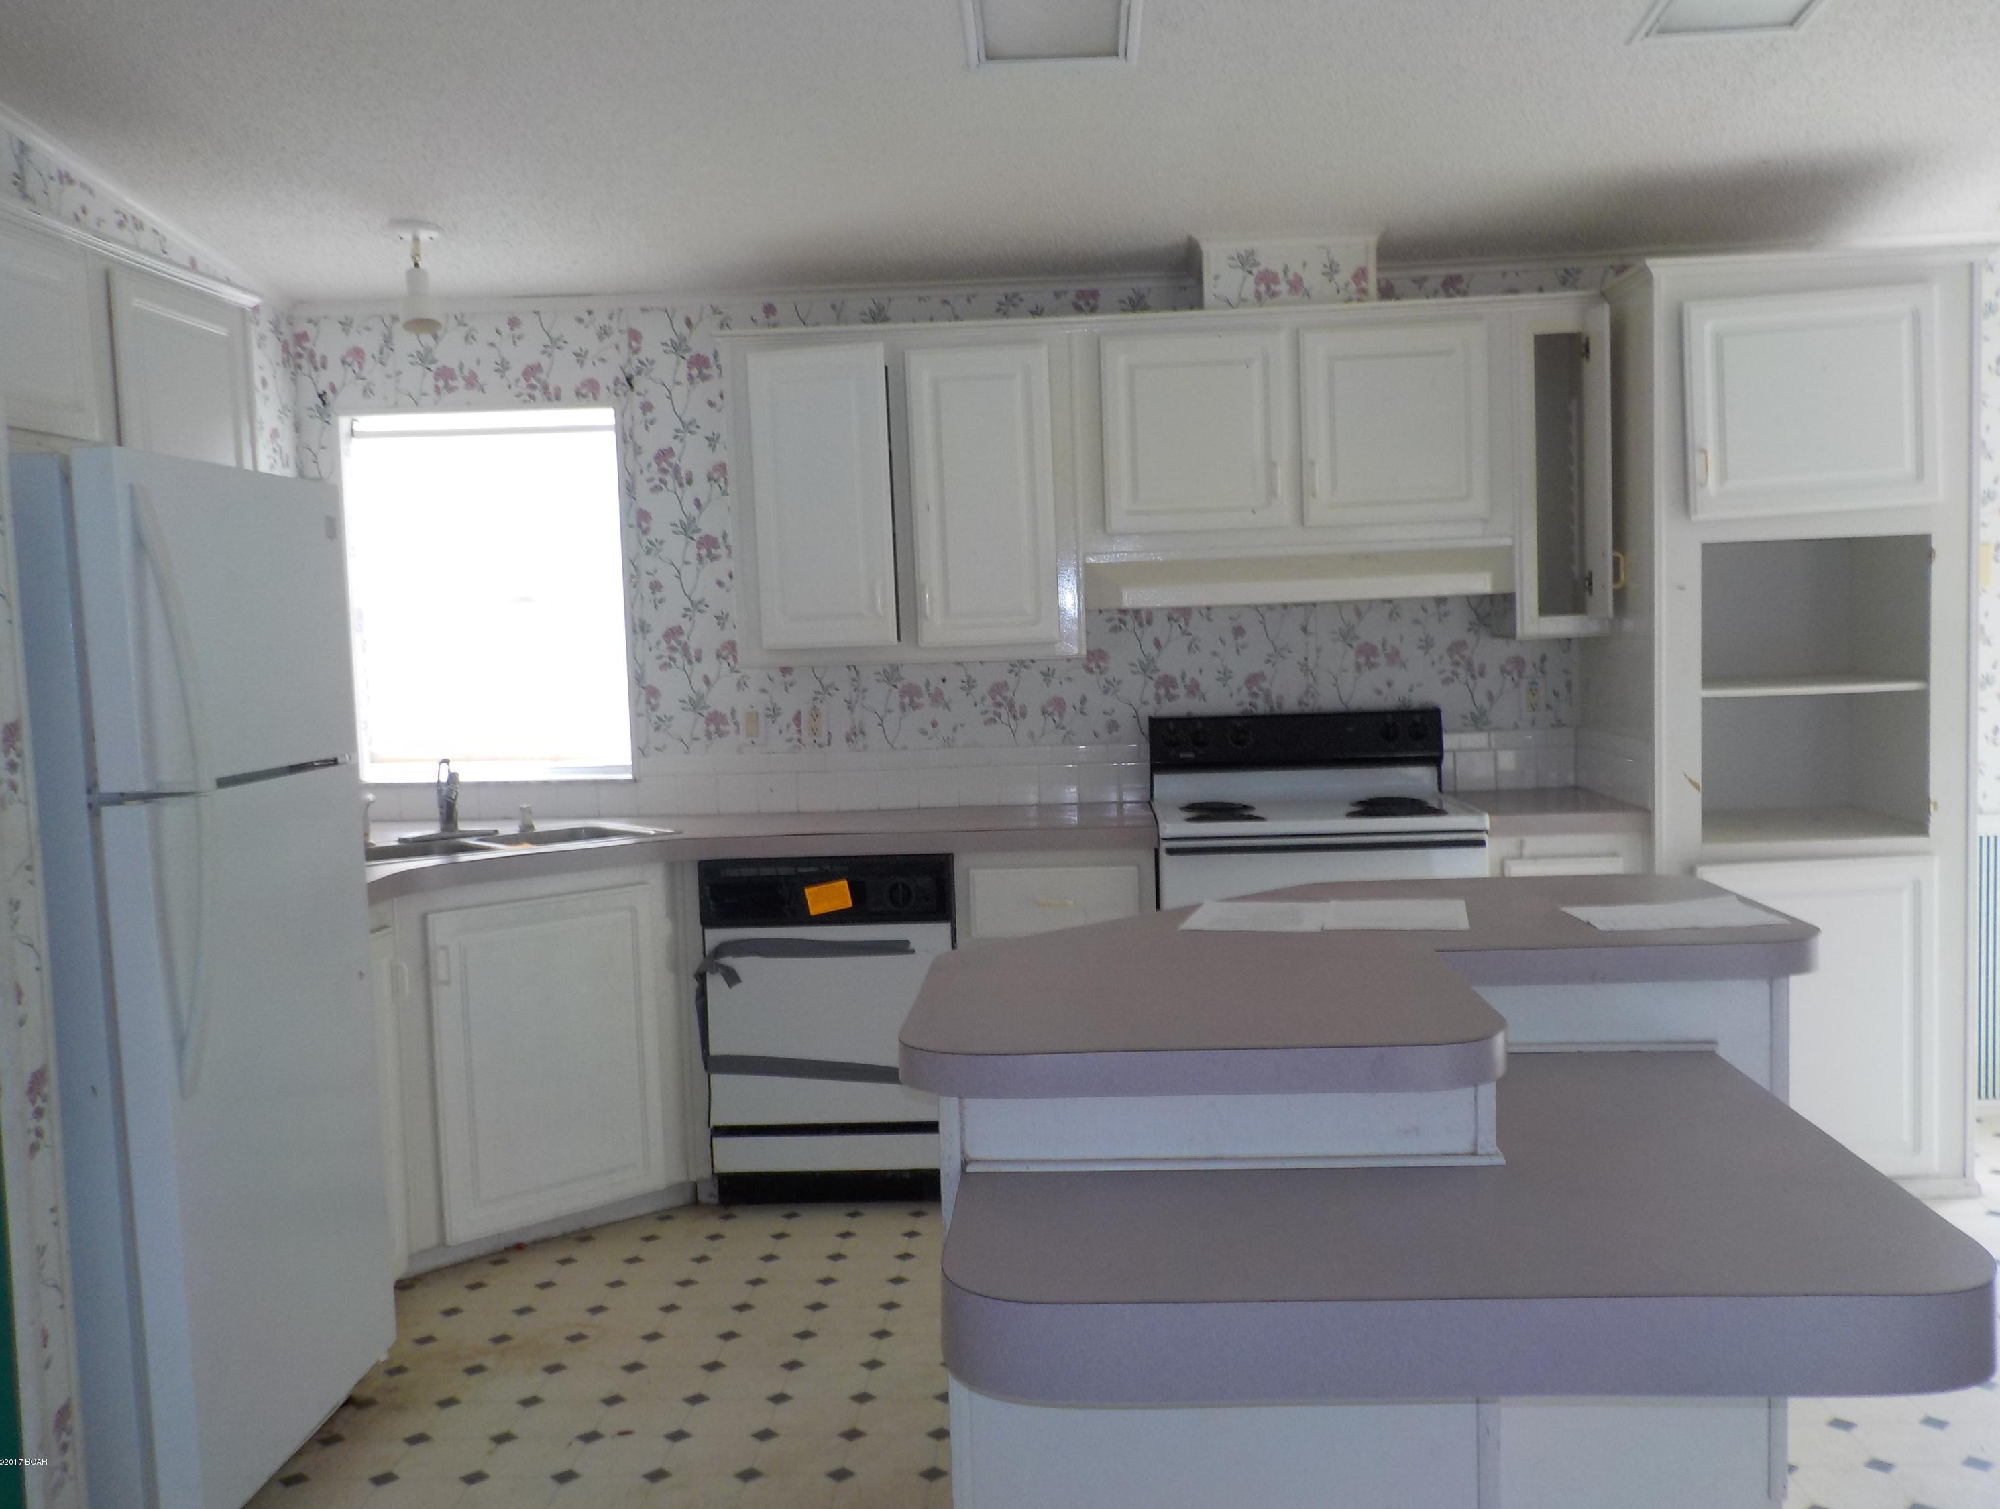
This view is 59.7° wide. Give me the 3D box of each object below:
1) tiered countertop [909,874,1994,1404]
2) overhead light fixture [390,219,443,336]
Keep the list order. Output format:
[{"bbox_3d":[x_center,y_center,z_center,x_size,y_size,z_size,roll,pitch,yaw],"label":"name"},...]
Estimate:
[{"bbox_3d":[0.556,0.417,2.425,1.310,0.258,1.565,-2,4,3],"label":"tiered countertop"},{"bbox_3d":[-1.399,-1.140,4.210,0.130,0.270,0.130,-2,4,3],"label":"overhead light fixture"}]

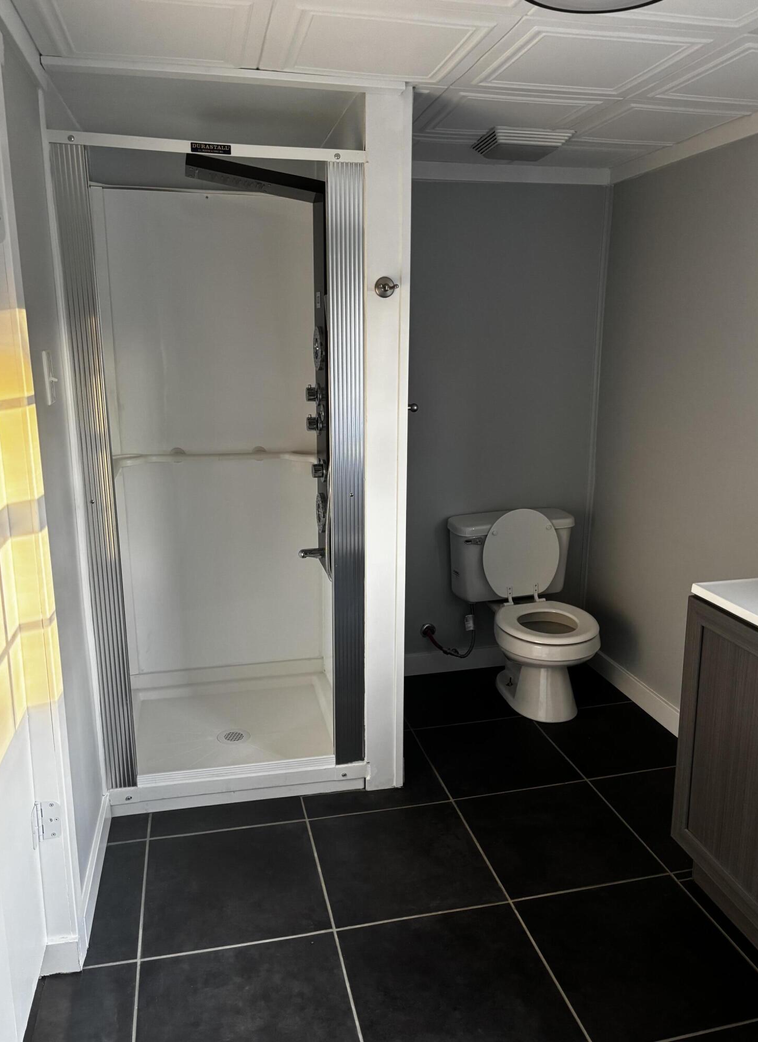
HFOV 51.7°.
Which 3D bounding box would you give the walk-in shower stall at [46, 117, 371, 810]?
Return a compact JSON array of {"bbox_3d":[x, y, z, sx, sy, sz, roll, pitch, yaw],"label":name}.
[{"bbox_3d":[-0.503,-0.133,2.555,0.785,1.890,0.770,-3,14,-13],"label":"walk-in shower stall"}]

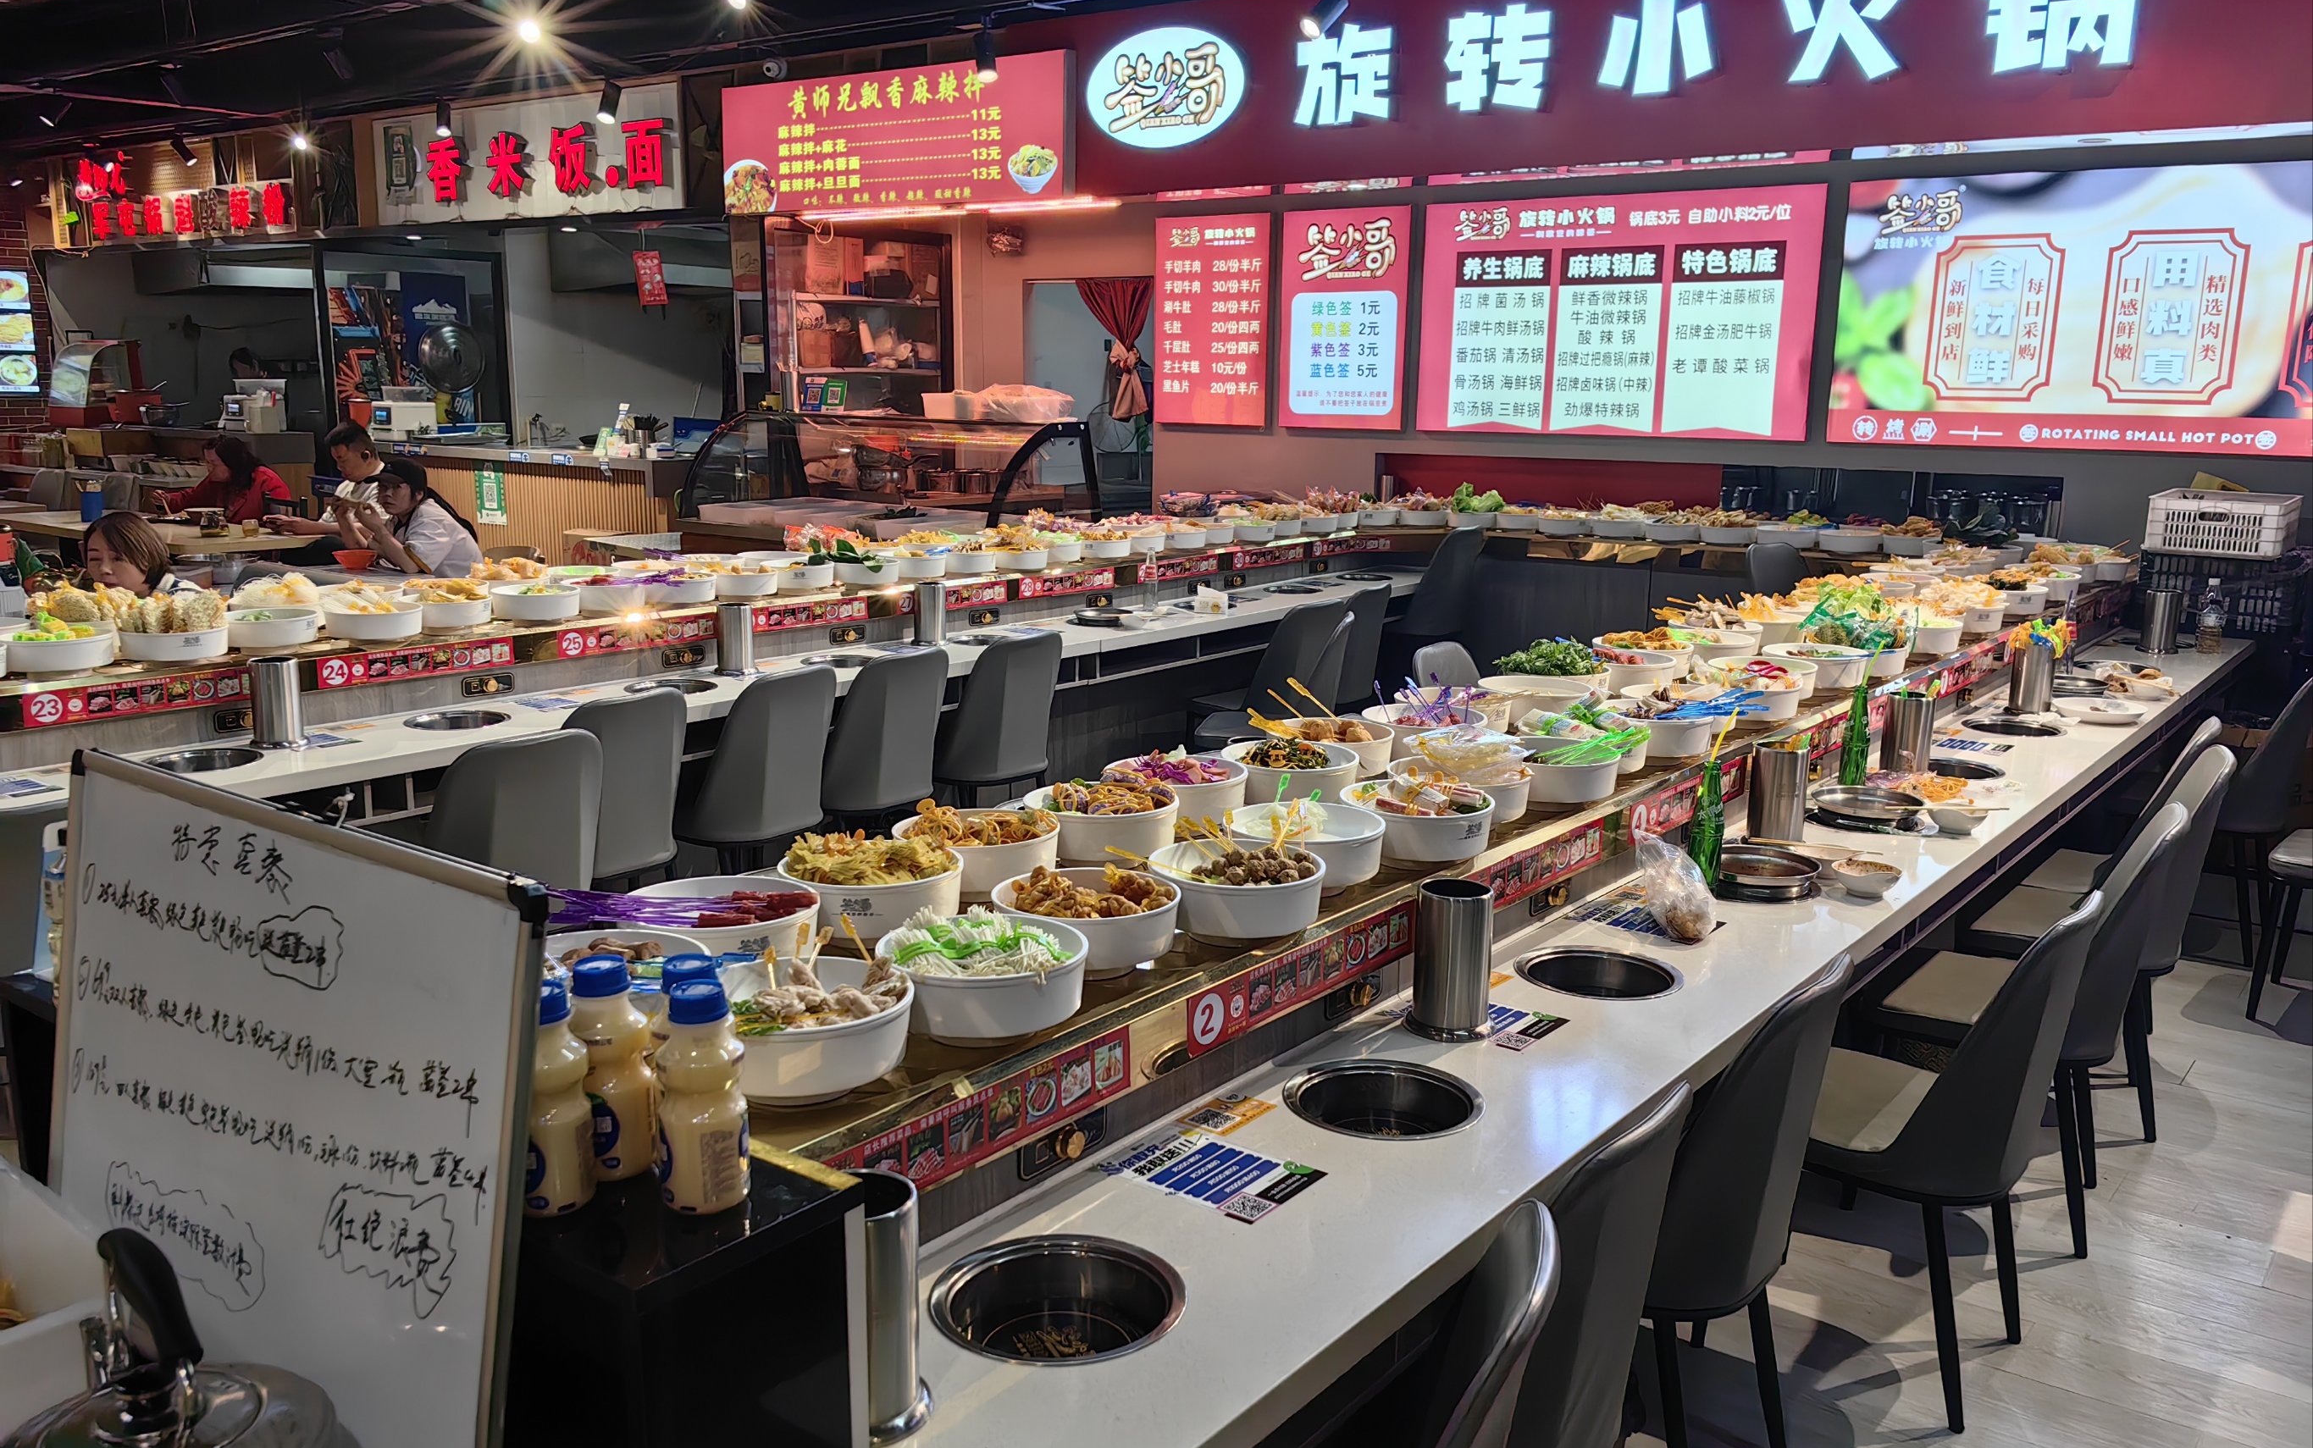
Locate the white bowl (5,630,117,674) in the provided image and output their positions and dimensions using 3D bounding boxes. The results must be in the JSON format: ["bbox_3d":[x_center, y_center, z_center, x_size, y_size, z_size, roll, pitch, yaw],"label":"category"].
[{"bbox_3d":[-2.529,-0.167,4.172,0.230,0.075,0.230,1,11,0],"label":"white bowl"}]

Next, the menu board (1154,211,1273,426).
[{"bbox_3d":[0.317,-2.200,9.883,0.752,1.115,0.060,9,14,37],"label":"menu board"}]

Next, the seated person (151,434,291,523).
[{"bbox_3d":[-5.034,-0.935,9.786,0.480,1.220,0.700,9,14,37],"label":"seated person"}]

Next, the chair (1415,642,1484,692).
[{"bbox_3d":[1.018,0.212,5.177,0.510,0.830,0.450,10,14,37],"label":"chair"}]

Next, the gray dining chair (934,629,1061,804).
[{"bbox_3d":[-0.615,0.130,5.573,0.530,0.820,0.460,9,14,37],"label":"gray dining chair"}]

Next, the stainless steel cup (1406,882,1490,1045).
[{"bbox_3d":[0.392,0.311,2.391,0.116,0.189,0.116,1,11,0],"label":"stainless steel cup"}]

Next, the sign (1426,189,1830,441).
[{"bbox_3d":[2.046,-1.847,8.202,1.904,1.063,0.060,10,14,37],"label":"sign"}]

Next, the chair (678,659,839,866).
[{"bbox_3d":[-1.218,0.263,4.979,0.550,0.825,0.470,9,14,37],"label":"chair"}]

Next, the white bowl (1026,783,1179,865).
[{"bbox_3d":[-0.082,0.147,2.708,0.236,0.076,0.236,1,11,0],"label":"white bowl"}]

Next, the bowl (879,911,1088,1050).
[{"bbox_3d":[-0.188,0.285,1.964,0.226,0.086,0.226,1,11,0],"label":"bowl"}]

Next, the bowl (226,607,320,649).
[{"bbox_3d":[-2.223,-0.237,4.518,0.236,0.076,0.236,1,11,0],"label":"bowl"}]

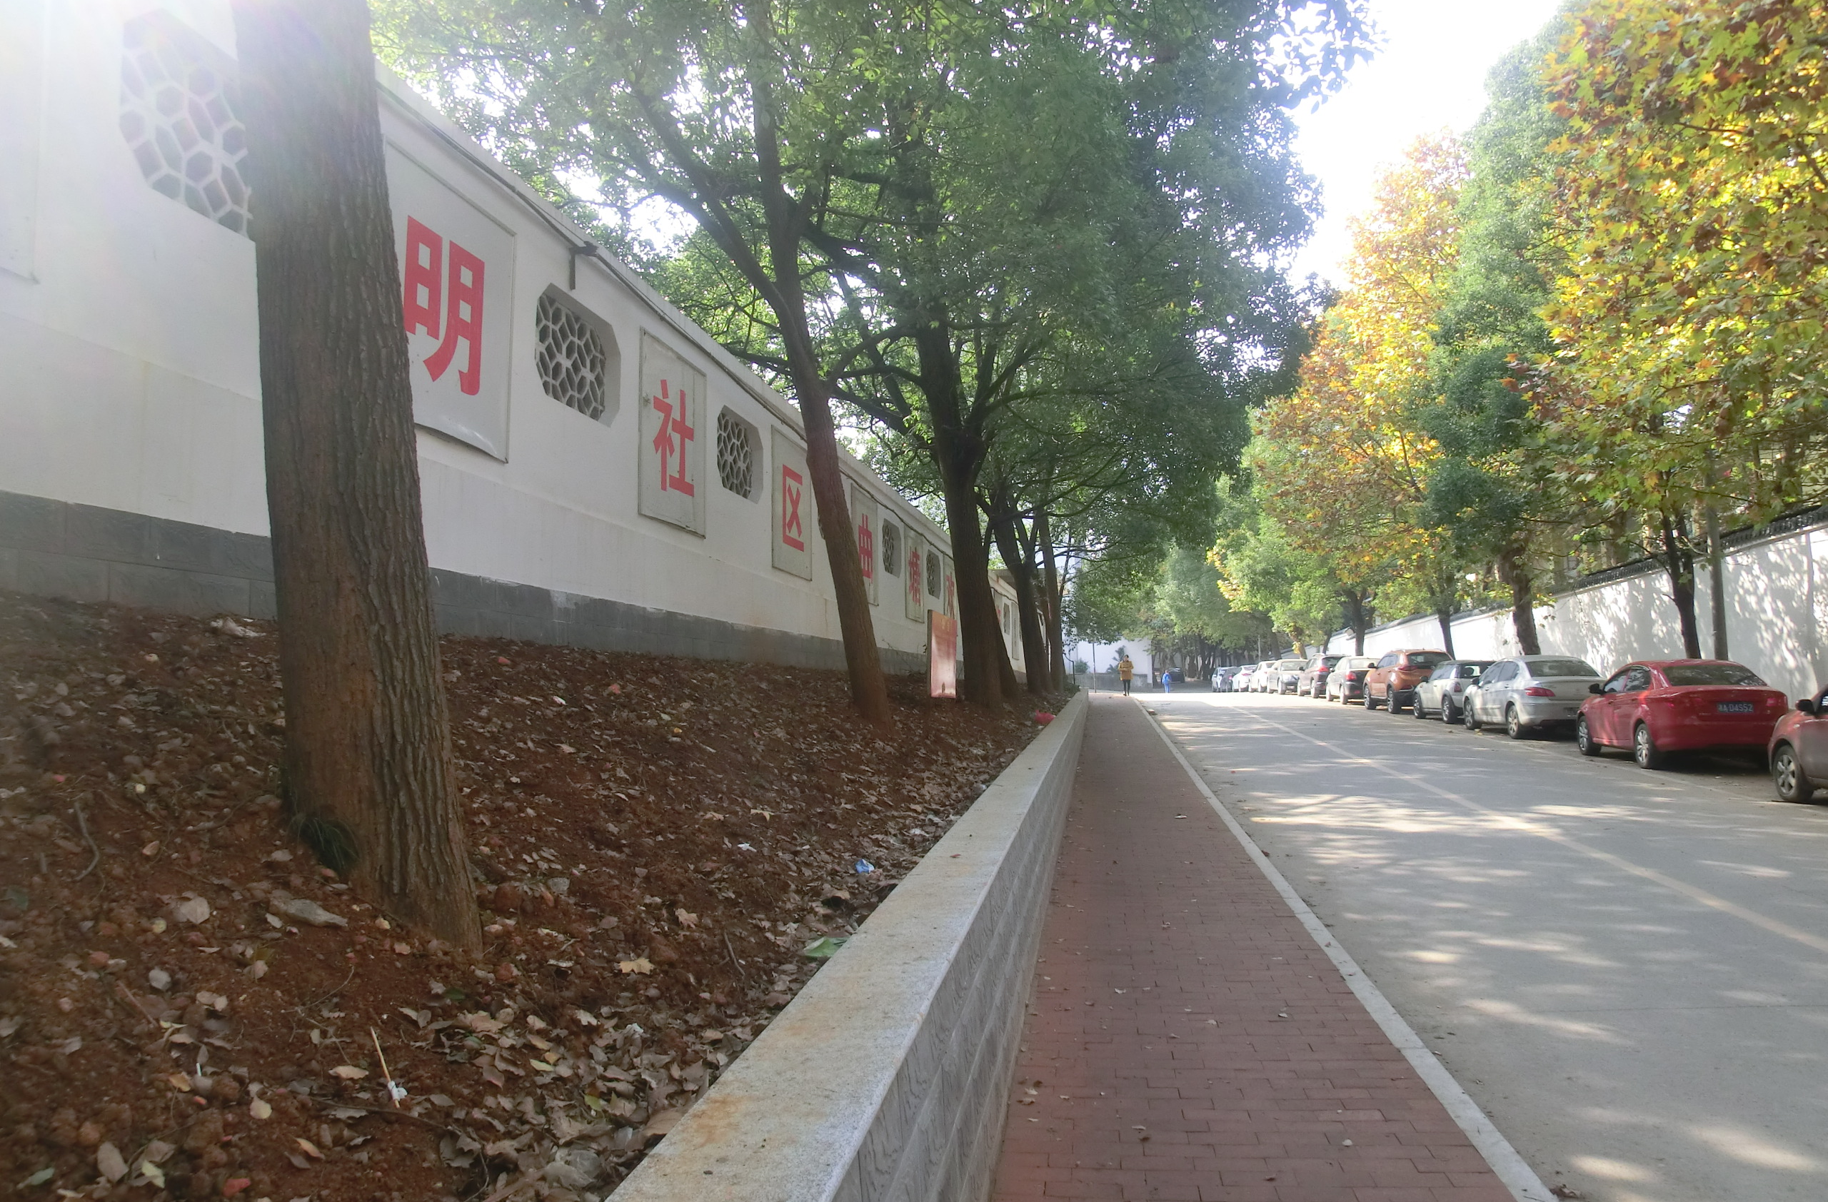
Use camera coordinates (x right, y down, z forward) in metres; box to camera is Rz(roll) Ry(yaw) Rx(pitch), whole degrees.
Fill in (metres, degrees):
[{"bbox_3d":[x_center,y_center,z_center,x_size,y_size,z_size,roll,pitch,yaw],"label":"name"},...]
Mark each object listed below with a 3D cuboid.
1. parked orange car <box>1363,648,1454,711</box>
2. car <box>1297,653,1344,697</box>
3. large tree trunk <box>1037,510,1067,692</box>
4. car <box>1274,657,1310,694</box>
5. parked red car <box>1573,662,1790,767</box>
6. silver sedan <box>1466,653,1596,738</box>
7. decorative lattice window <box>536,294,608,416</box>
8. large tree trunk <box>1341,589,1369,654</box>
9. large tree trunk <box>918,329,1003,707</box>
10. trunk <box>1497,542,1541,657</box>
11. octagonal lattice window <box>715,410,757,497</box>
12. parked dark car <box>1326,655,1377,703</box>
[{"bbox_3d":[13.679,2.198,34.812,1.800,1.660,4.350,-1,-2,7],"label":"parked orange car"},{"bbox_3d":[15.424,2.732,46.917,1.820,1.650,4.450,-1,-3,8],"label":"car"},{"bbox_3d":[3.088,-0.013,28.487,0.380,4.043,0.360,-5,-5,8],"label":"large tree trunk"},{"bbox_3d":[16.617,3.265,55.360,1.760,1.600,4.300,-1,-3,7],"label":"car"},{"bbox_3d":[11.499,1.676,19.298,1.760,1.490,4.420,-1,-2,10],"label":"parked red car"},{"bbox_3d":[12.018,1.792,24.389,1.810,1.510,4.650,-1,-2,8],"label":"silver sedan"},{"bbox_3d":[-1.968,-1.366,7.161,0.130,0.616,1.091,-1,-4,10],"label":"decorative lattice window"},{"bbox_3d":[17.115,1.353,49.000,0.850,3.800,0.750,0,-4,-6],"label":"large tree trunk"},{"bbox_3d":[0.536,-0.894,13.800,0.850,4.100,0.650,0,-4,-6],"label":"large tree trunk"},{"bbox_3d":[14.484,0.656,29.969,0.620,4.184,0.550,-8,-5,8],"label":"trunk"},{"bbox_3d":[-1.697,-1.354,11.937,0.160,0.742,1.303,-1,-5,11],"label":"octagonal lattice window"},{"bbox_3d":[14.343,2.515,40.405,1.750,1.470,4.500,-1,-2,8],"label":"parked dark car"}]

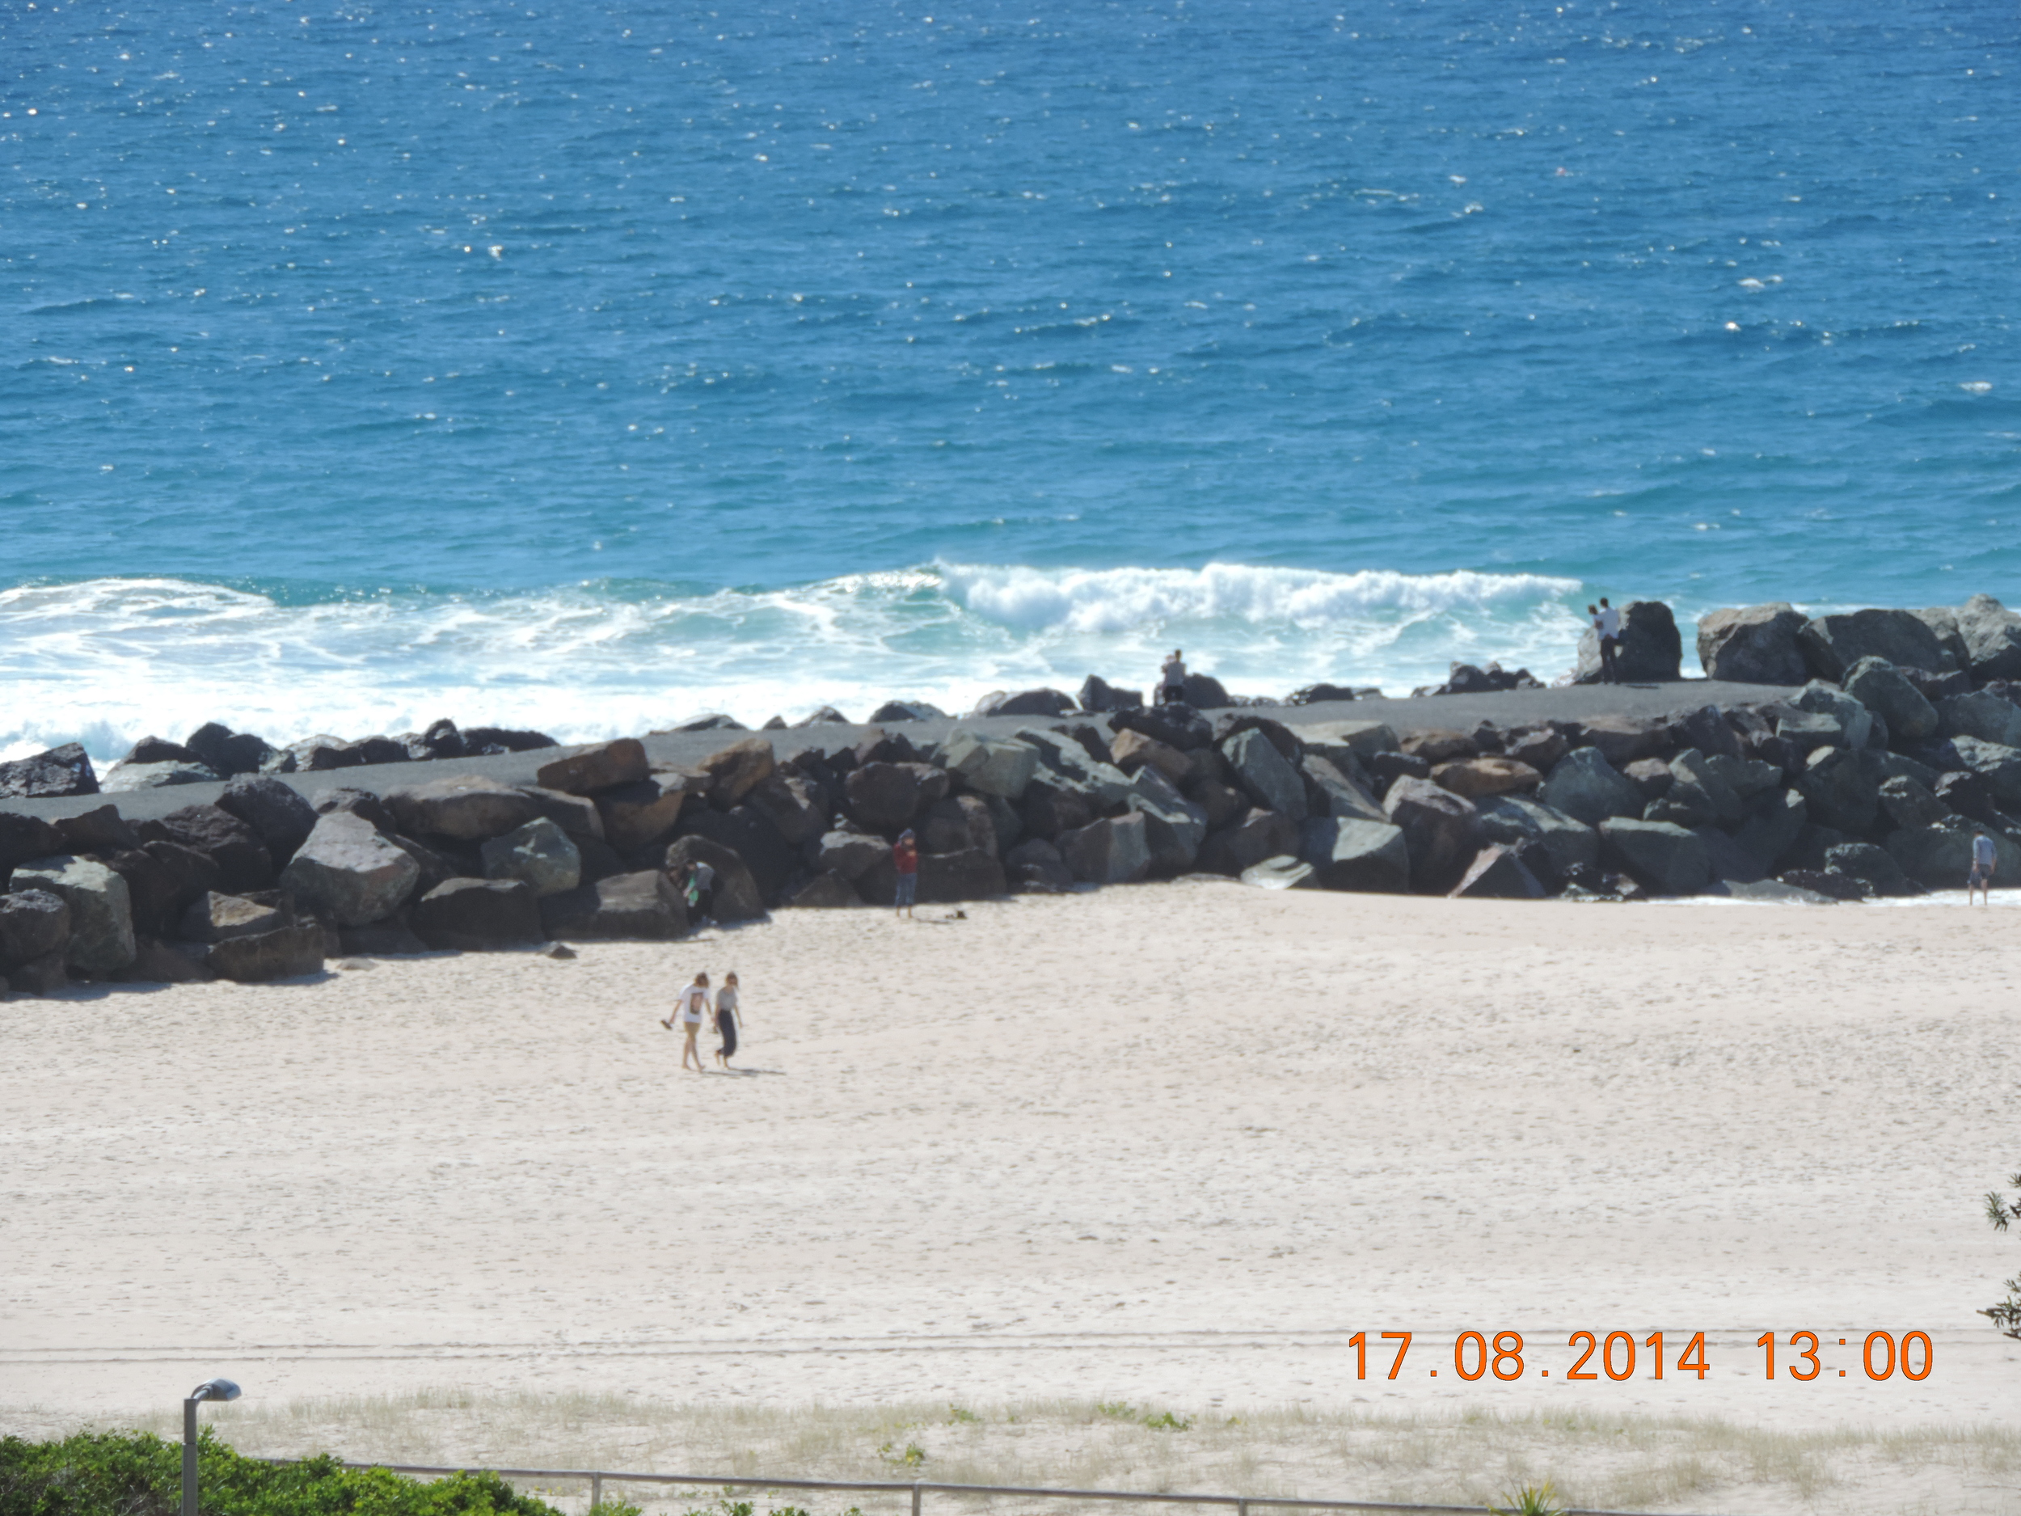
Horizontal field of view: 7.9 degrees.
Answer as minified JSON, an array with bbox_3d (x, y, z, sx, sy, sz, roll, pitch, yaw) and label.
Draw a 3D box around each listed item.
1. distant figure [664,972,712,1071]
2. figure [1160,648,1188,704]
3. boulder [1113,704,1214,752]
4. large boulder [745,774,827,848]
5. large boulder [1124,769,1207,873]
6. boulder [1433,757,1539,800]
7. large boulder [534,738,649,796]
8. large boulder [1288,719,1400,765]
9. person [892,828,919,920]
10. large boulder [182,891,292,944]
[{"bbox_3d":[-5.392,4.390,243.742,0.700,1.671,0.480,-3,5,-38],"label":"distant figure"},{"bbox_3d":[3.251,-1.329,289.000,0.550,1.650,0.400,0,5,0],"label":"figure"},{"bbox_3d":[3.101,-0.572,294.000,2.035,0.960,1.500,0,4,0],"label":"boulder"},{"bbox_3d":[-4.295,1.070,278.609,1.520,1.520,1.567,0,4,0],"label":"large boulder"},{"bbox_3d":[2.989,1.199,280.500,1.580,1.970,1.600,0,4,0],"label":"large boulder"},{"bbox_3d":[9.670,0.402,297.000,2.217,0.816,1.400,0,4,0],"label":"boulder"},{"bbox_3d":[-7.797,0.162,272.000,2.150,0.980,1.500,0,4,0],"label":"large boulder"},{"bbox_3d":[6.685,-0.331,291.500,2.180,0.880,1.600,0,5,0],"label":"large boulder"},{"bbox_3d":[-1.994,2.221,279.300,0.500,1.720,0.420,-3,6,-30],"label":"person"},{"bbox_3d":[-14.140,3.009,266.226,1.983,1.117,1.535,0,4,0],"label":"large boulder"}]

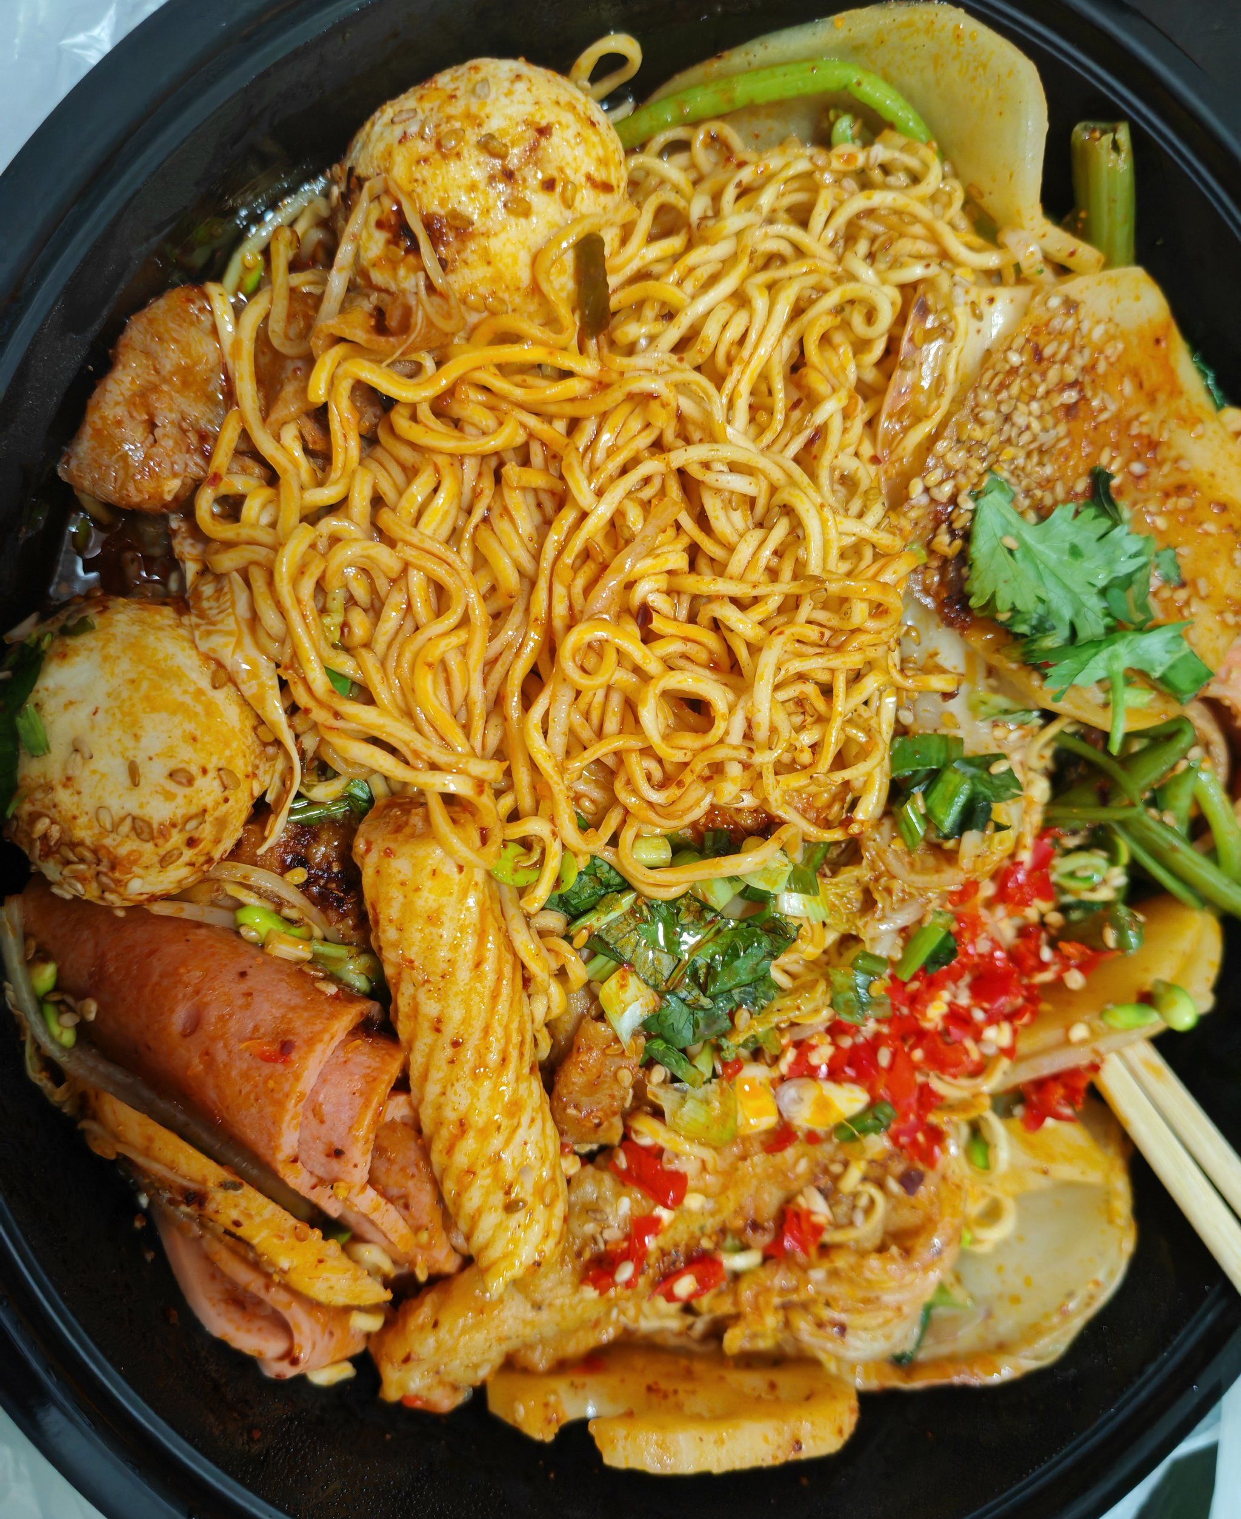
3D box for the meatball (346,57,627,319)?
[{"bbox_3d":[-0.018,-0.075,0.170,0.036,0.035,0.036,-9,96,-20],"label":"meatball"}]

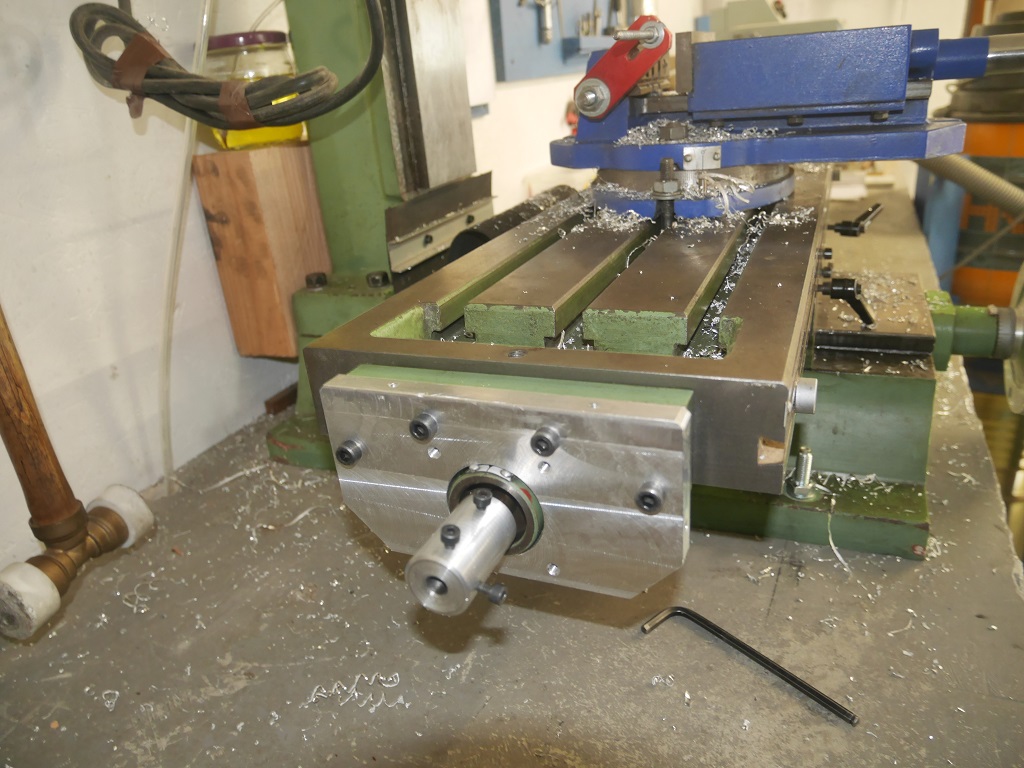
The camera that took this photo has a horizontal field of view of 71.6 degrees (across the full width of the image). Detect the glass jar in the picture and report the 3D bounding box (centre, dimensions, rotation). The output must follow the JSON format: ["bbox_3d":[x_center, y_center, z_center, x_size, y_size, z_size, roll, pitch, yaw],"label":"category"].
[{"bbox_3d":[-0.220,-0.251,0.609,0.076,0.091,0.076,-5,23,2],"label":"glass jar"}]

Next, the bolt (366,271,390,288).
[{"bbox_3d":[-0.108,-0.084,0.573,0.017,0.011,0.017,5,25,24],"label":"bolt"}]

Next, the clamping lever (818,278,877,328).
[{"bbox_3d":[0.212,-0.051,0.448,0.038,0.047,0.013,5,69,24],"label":"clamping lever"}]

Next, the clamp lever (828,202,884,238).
[{"bbox_3d":[0.285,-0.137,0.588,0.038,0.013,0.047,5,44,24],"label":"clamp lever"}]

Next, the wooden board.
[{"bbox_3d":[-0.216,-0.126,0.661,0.063,0.179,0.093,5,25,24],"label":"wooden board"}]

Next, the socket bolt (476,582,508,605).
[{"bbox_3d":[-0.006,0.057,0.194,0.010,0.006,0.006,16,29,18],"label":"socket bolt"}]

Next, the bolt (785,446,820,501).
[{"bbox_3d":[0.179,0.053,0.433,0.022,0.031,0.022,5,25,24],"label":"bolt"}]

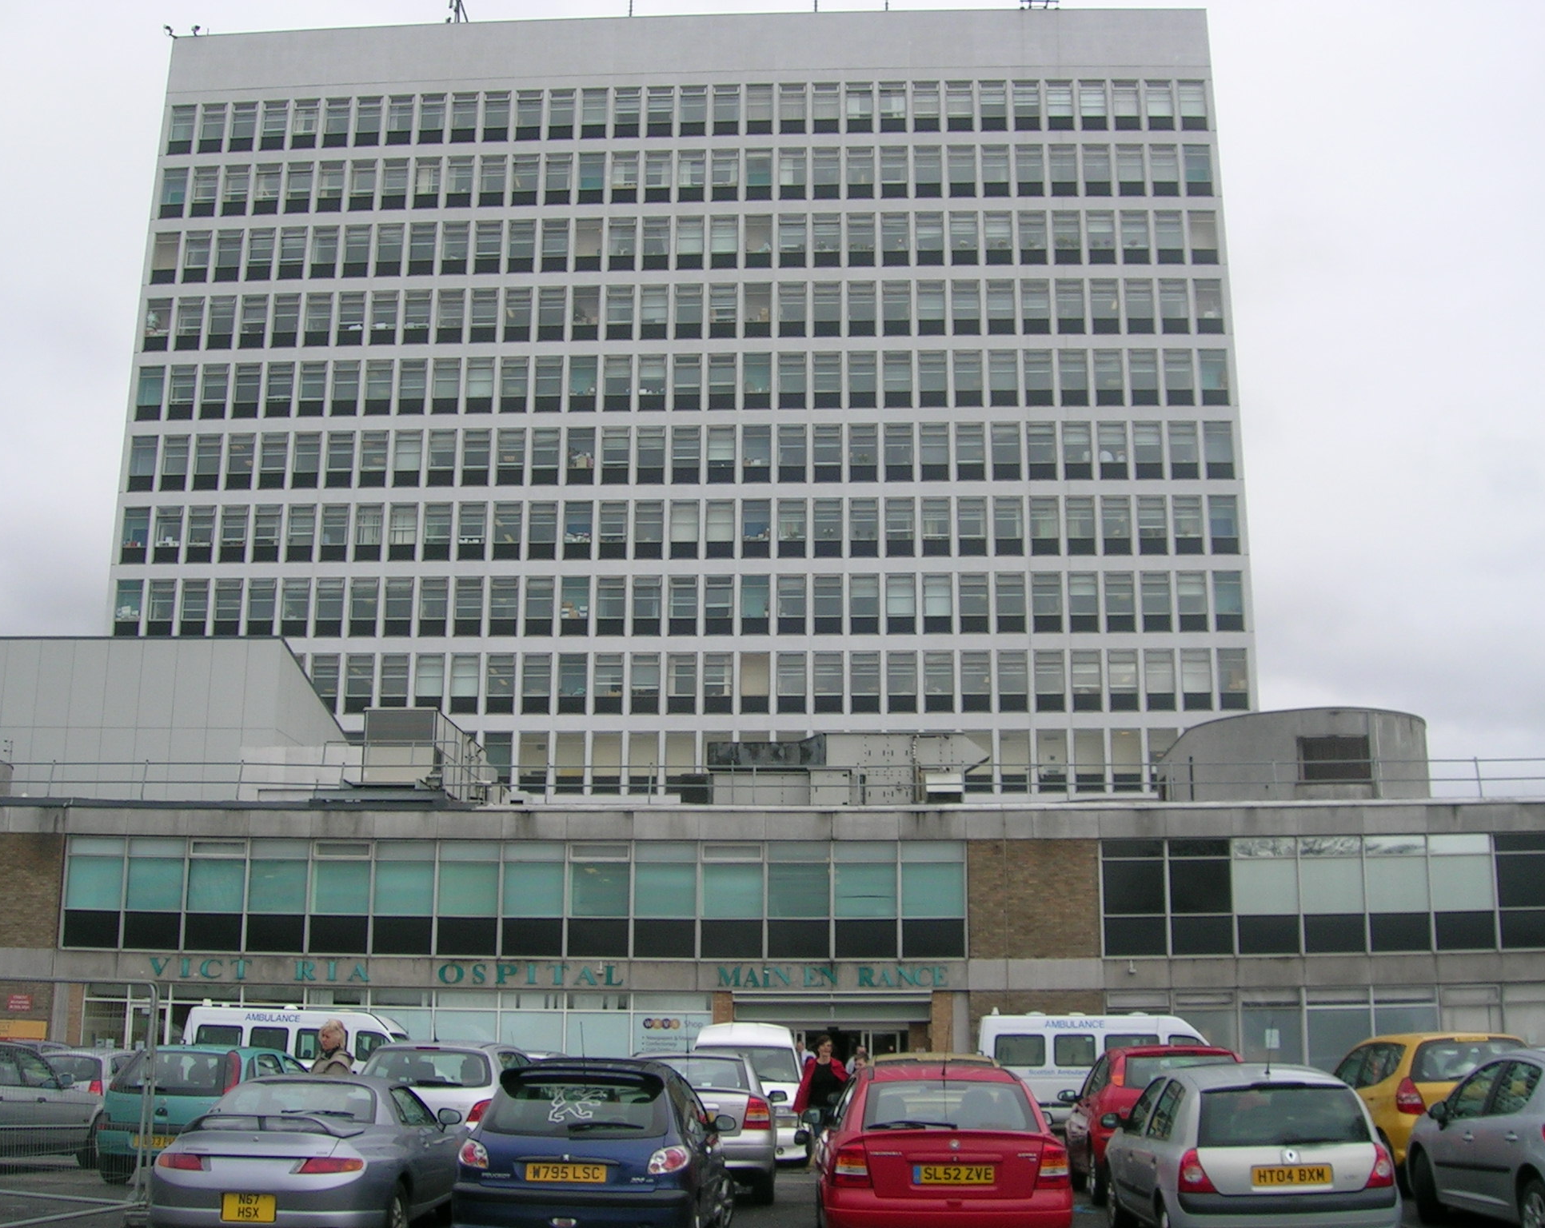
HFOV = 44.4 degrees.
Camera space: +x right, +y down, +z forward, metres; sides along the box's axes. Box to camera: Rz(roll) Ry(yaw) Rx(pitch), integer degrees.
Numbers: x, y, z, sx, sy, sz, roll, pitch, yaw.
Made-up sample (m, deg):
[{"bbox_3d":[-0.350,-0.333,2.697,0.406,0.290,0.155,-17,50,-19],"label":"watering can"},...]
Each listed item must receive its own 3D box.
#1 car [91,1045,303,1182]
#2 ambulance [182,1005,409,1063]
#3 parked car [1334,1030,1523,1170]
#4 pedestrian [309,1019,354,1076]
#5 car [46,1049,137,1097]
[{"bbox_3d":[-5.789,5.331,20.155,1.650,1.440,3.820,0,-13,3],"label":"car"},{"bbox_3d":[-8.526,8.875,36.500,5.200,2.400,2.000,0,-15,3],"label":"ambulance"},{"bbox_3d":[6.865,5.152,19.760,1.680,1.530,3.830,0,-13,3],"label":"parked car"},{"bbox_3d":[-3.994,4.571,17.200,0.360,1.720,0.500,8,-17,-29],"label":"pedestrian"},{"bbox_3d":[-11.996,8.592,34.118,1.680,1.460,3.950,0,-13,3],"label":"car"}]

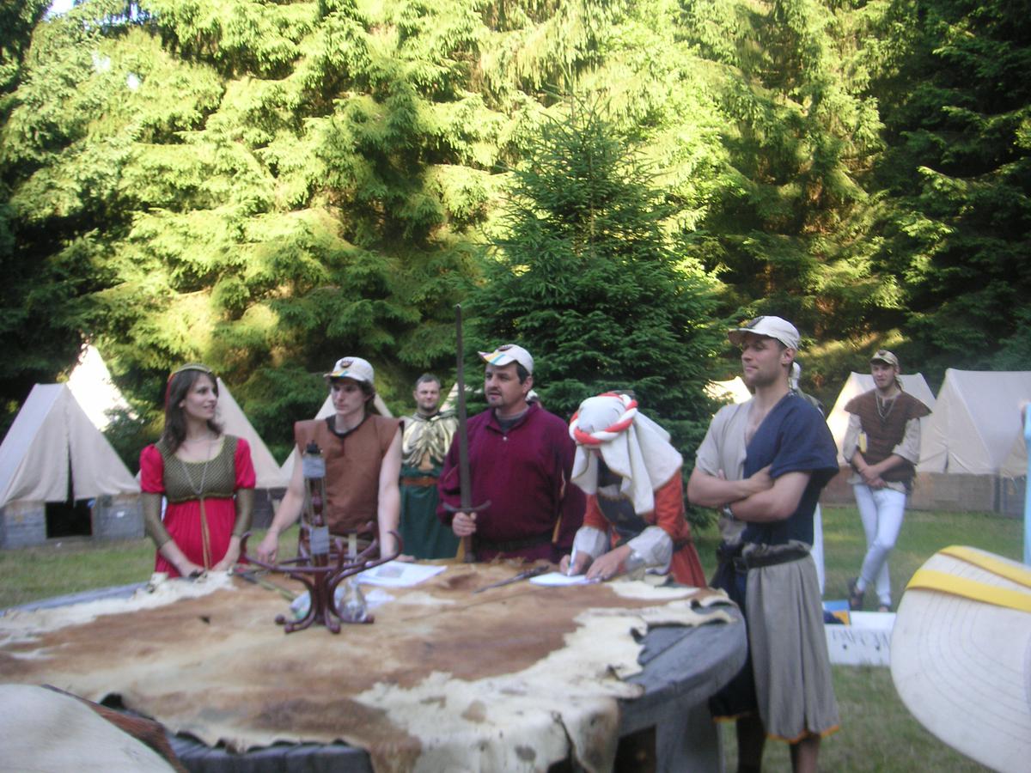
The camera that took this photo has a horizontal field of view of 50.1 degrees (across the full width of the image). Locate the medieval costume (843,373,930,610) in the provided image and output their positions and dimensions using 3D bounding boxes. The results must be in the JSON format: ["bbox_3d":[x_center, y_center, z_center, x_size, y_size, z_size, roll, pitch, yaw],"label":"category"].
[{"bbox_3d":[2.550,0.620,7.550,0.580,1.770,0.420,0,0,22],"label":"medieval costume"}]

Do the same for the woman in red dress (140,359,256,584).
[{"bbox_3d":[-1.310,0.740,4.550,0.500,1.660,0.380,0,0,-16],"label":"woman in red dress"}]

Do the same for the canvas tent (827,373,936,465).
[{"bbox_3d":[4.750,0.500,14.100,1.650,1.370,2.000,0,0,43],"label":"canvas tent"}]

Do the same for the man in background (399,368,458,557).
[{"bbox_3d":[-0.540,0.760,6.800,0.530,1.700,0.360,0,0,-3],"label":"man in background"}]

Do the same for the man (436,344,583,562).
[{"bbox_3d":[-0.030,0.700,4.650,0.600,1.750,0.450,0,0,13],"label":"man"}]

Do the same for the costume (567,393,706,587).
[{"bbox_3d":[0.500,0.800,4.450,0.600,1.520,0.680,0,0,34],"label":"costume"}]

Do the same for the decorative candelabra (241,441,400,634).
[{"bbox_3d":[-0.595,0.445,3.350,0.485,0.550,0.470,0,0,0],"label":"decorative candelabra"}]

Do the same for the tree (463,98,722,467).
[{"bbox_3d":[0.700,-0.500,9.600,2.350,4.100,2.350,0,0,0],"label":"tree"}]

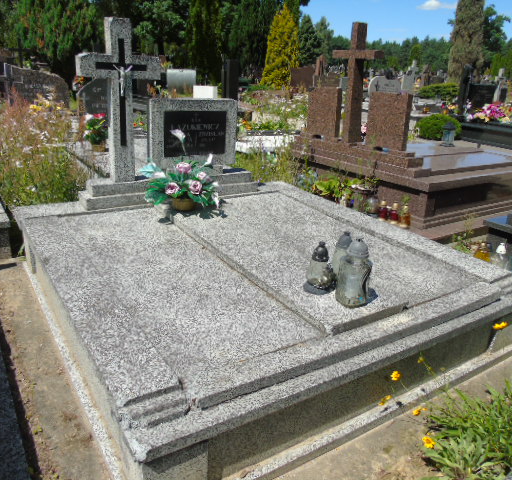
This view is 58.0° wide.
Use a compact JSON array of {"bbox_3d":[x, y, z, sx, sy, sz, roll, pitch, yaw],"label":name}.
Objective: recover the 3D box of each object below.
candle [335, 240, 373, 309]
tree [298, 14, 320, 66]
[{"bbox_3d":[0.439,0.140,2.043,0.140,0.295,0.140,3,20,-1],"label":"candle"},{"bbox_3d":[4.288,-16.900,41.006,2.500,5.614,2.500,-10,25,-32],"label":"tree"}]

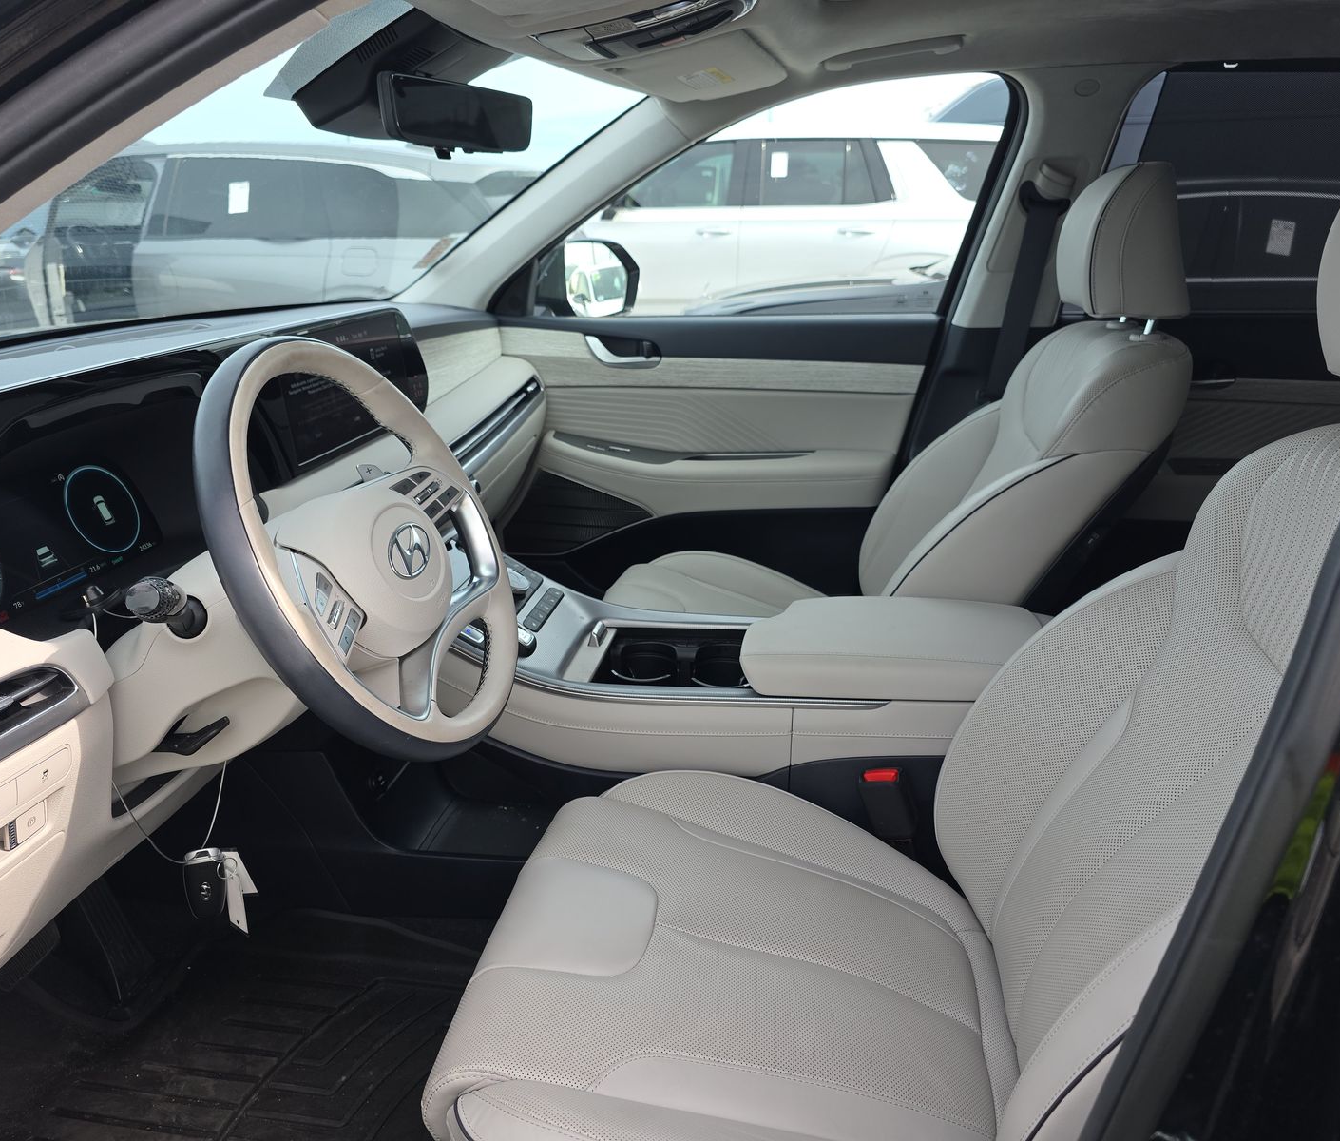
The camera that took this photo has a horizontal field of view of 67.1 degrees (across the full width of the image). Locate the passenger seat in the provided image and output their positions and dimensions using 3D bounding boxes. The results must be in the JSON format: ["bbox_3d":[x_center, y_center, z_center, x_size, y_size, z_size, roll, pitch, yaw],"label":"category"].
[{"bbox_3d":[0.304,-0.120,1.566,0.860,0.950,0.540,3,21,9],"label":"passenger seat"}]

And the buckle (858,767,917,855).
[{"bbox_3d":[0.242,0.264,1.108,0.046,0.100,0.030,-15,17,15],"label":"buckle"}]

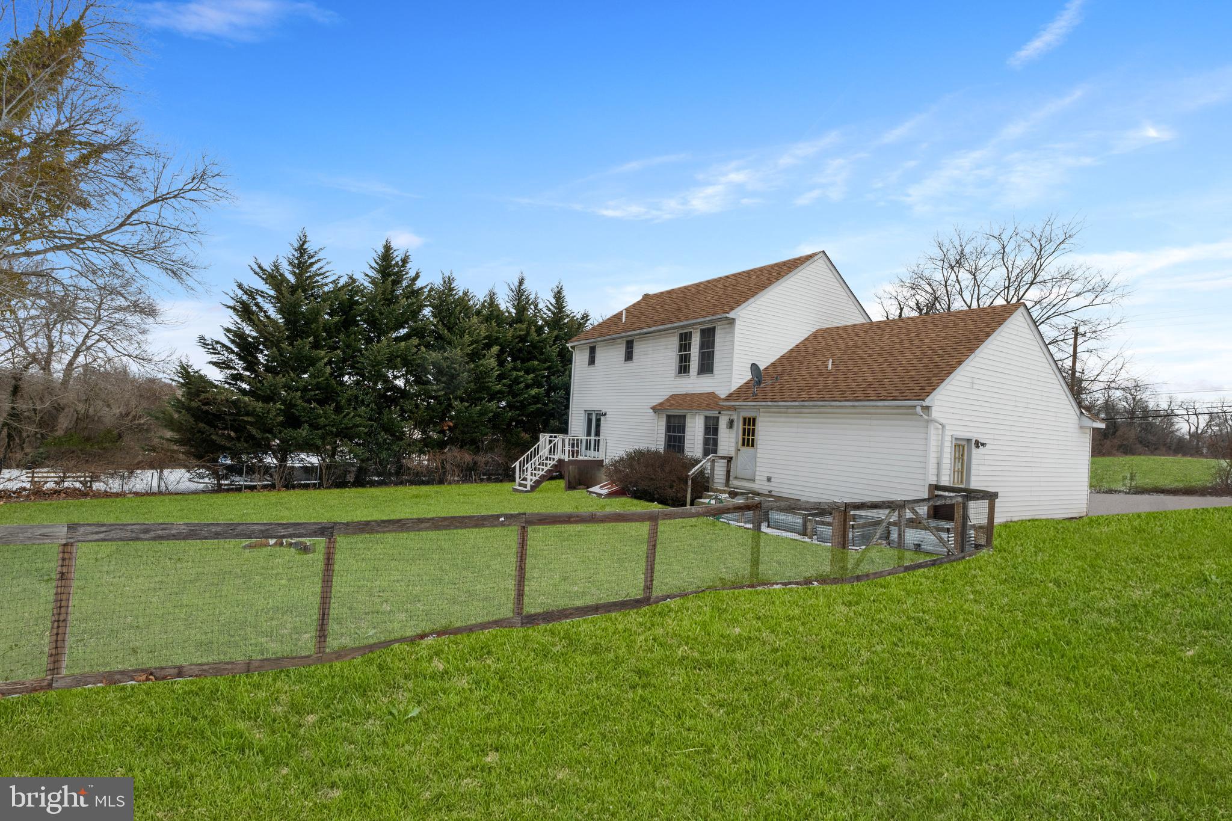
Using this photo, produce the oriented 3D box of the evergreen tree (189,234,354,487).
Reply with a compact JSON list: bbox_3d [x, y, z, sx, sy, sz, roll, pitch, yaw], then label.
[{"bbox_3d":[-15.964,-2.451,25.350,6.200,11.900,6.400,5,-2,-31],"label":"evergreen tree"}]

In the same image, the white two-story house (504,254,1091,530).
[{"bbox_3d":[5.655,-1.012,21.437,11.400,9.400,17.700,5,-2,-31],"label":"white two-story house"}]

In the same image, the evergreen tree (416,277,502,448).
[{"bbox_3d":[-8.421,-1.866,28.666,4.400,10.678,4.400,5,-2,-31],"label":"evergreen tree"}]

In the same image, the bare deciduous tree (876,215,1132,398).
[{"bbox_3d":[22.468,-3.499,31.800,12.500,15.890,12.500,5,-2,-31],"label":"bare deciduous tree"}]

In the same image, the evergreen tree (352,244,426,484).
[{"bbox_3d":[-11.461,-2.498,27.048,4.200,12.063,4.000,5,-2,-31],"label":"evergreen tree"}]

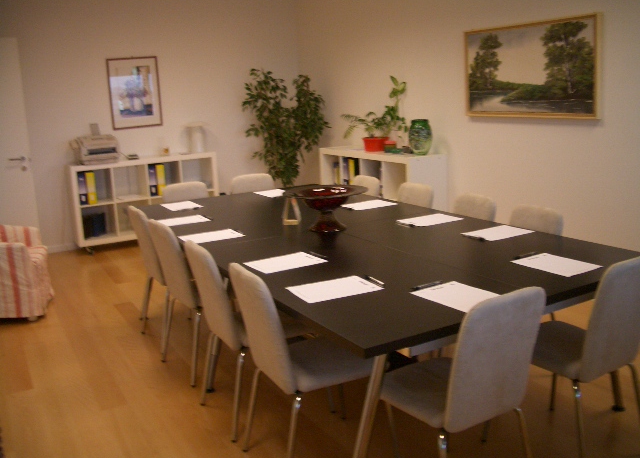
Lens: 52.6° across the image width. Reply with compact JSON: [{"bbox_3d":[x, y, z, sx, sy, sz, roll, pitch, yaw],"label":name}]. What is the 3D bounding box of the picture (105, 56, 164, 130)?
[{"bbox_3d":[-1.935,-1.427,6.797,0.520,0.725,0.030,-9,14,-29],"label":"picture"}]

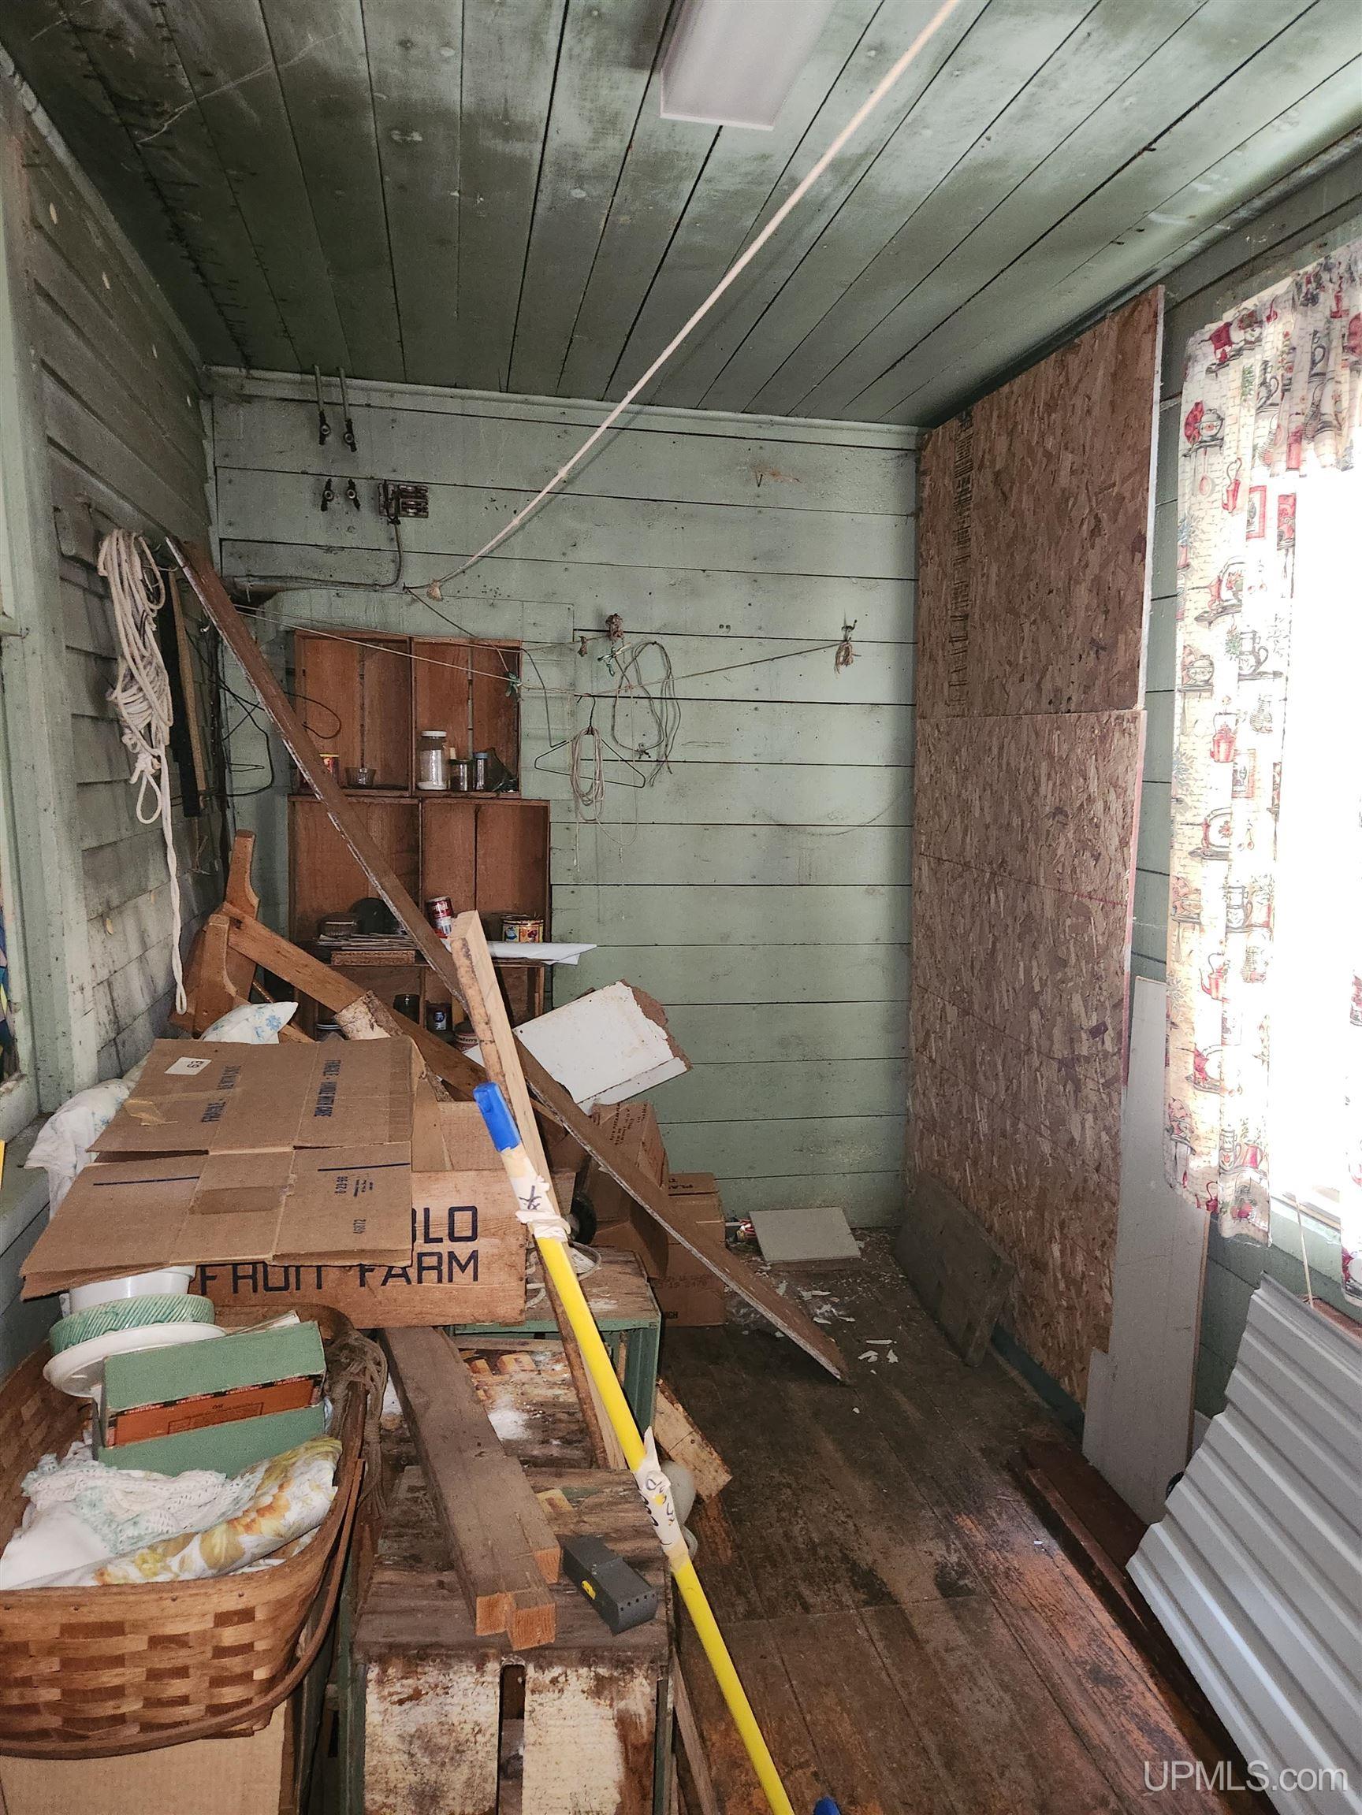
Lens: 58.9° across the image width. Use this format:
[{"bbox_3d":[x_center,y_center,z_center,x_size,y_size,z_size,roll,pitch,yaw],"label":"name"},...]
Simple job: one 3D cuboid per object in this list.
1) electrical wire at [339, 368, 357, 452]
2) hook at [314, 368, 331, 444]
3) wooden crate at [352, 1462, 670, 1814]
[{"bbox_3d":[-0.880,-1.311,3.189,0.046,0.207,0.055,0,7,-11],"label":"electrical wire"},{"bbox_3d":[-0.941,-1.306,3.153,0.045,0.180,0.100,0,7,-11],"label":"hook"},{"bbox_3d":[-0.215,1.052,1.584,0.349,0.450,0.347,1,7,-3],"label":"wooden crate"}]

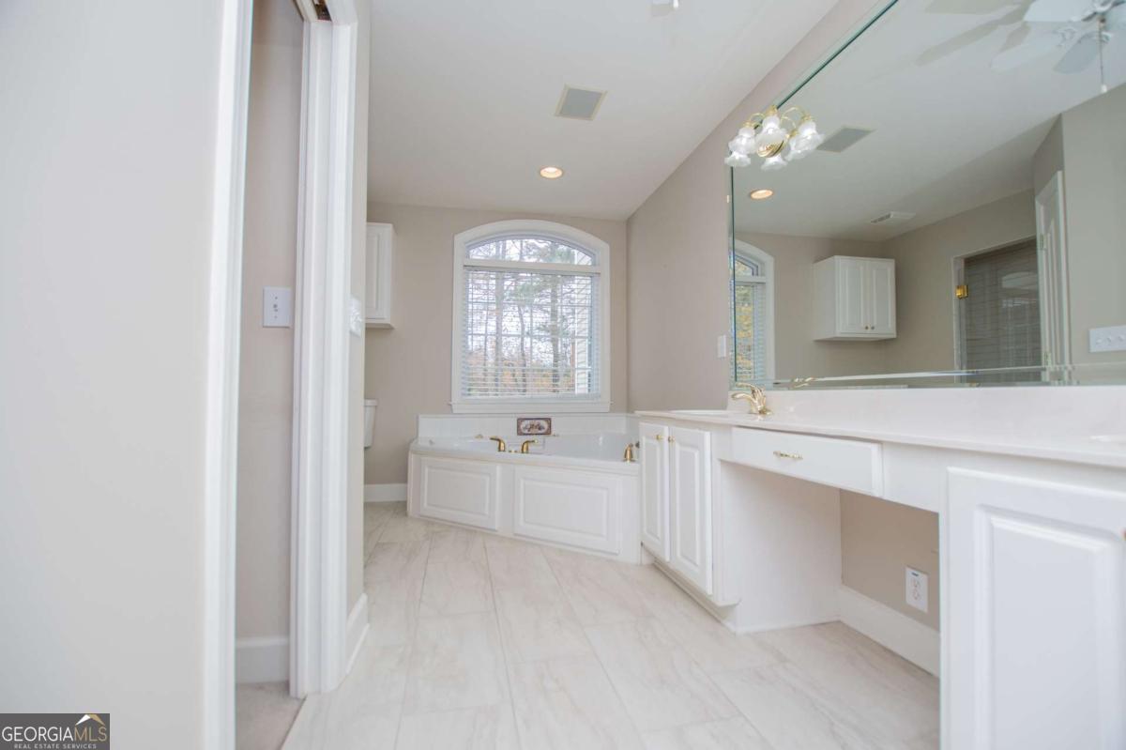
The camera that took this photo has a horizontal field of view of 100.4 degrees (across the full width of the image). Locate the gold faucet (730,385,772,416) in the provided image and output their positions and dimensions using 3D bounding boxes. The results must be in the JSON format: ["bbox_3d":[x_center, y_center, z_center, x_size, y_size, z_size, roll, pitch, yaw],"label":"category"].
[{"bbox_3d":[0.859,0.118,2.163,0.175,0.135,0.140,0,-3,-12],"label":"gold faucet"}]

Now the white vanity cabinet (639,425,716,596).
[{"bbox_3d":[0.737,0.576,2.151,0.530,0.720,0.760,0,-3,-12],"label":"white vanity cabinet"}]

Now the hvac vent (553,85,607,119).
[{"bbox_3d":[0.091,-1.456,2.541,0.225,0.020,0.265,0,-3,-12],"label":"hvac vent"}]

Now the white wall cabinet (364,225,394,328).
[{"bbox_3d":[-1.677,-0.765,3.644,0.700,0.770,0.290,0,-3,-12],"label":"white wall cabinet"}]

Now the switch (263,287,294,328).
[{"bbox_3d":[-0.891,-0.210,1.451,0.076,0.122,0.012,0,-3,-12],"label":"switch"}]

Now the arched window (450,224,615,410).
[{"bbox_3d":[-0.253,-0.519,4.100,1.380,1.680,0.110,0,-3,-12],"label":"arched window"}]

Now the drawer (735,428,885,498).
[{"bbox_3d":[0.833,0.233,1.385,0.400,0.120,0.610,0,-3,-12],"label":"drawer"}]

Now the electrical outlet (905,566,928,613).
[{"bbox_3d":[1.145,0.700,1.527,0.012,0.118,0.075,0,-3,-12],"label":"electrical outlet"}]

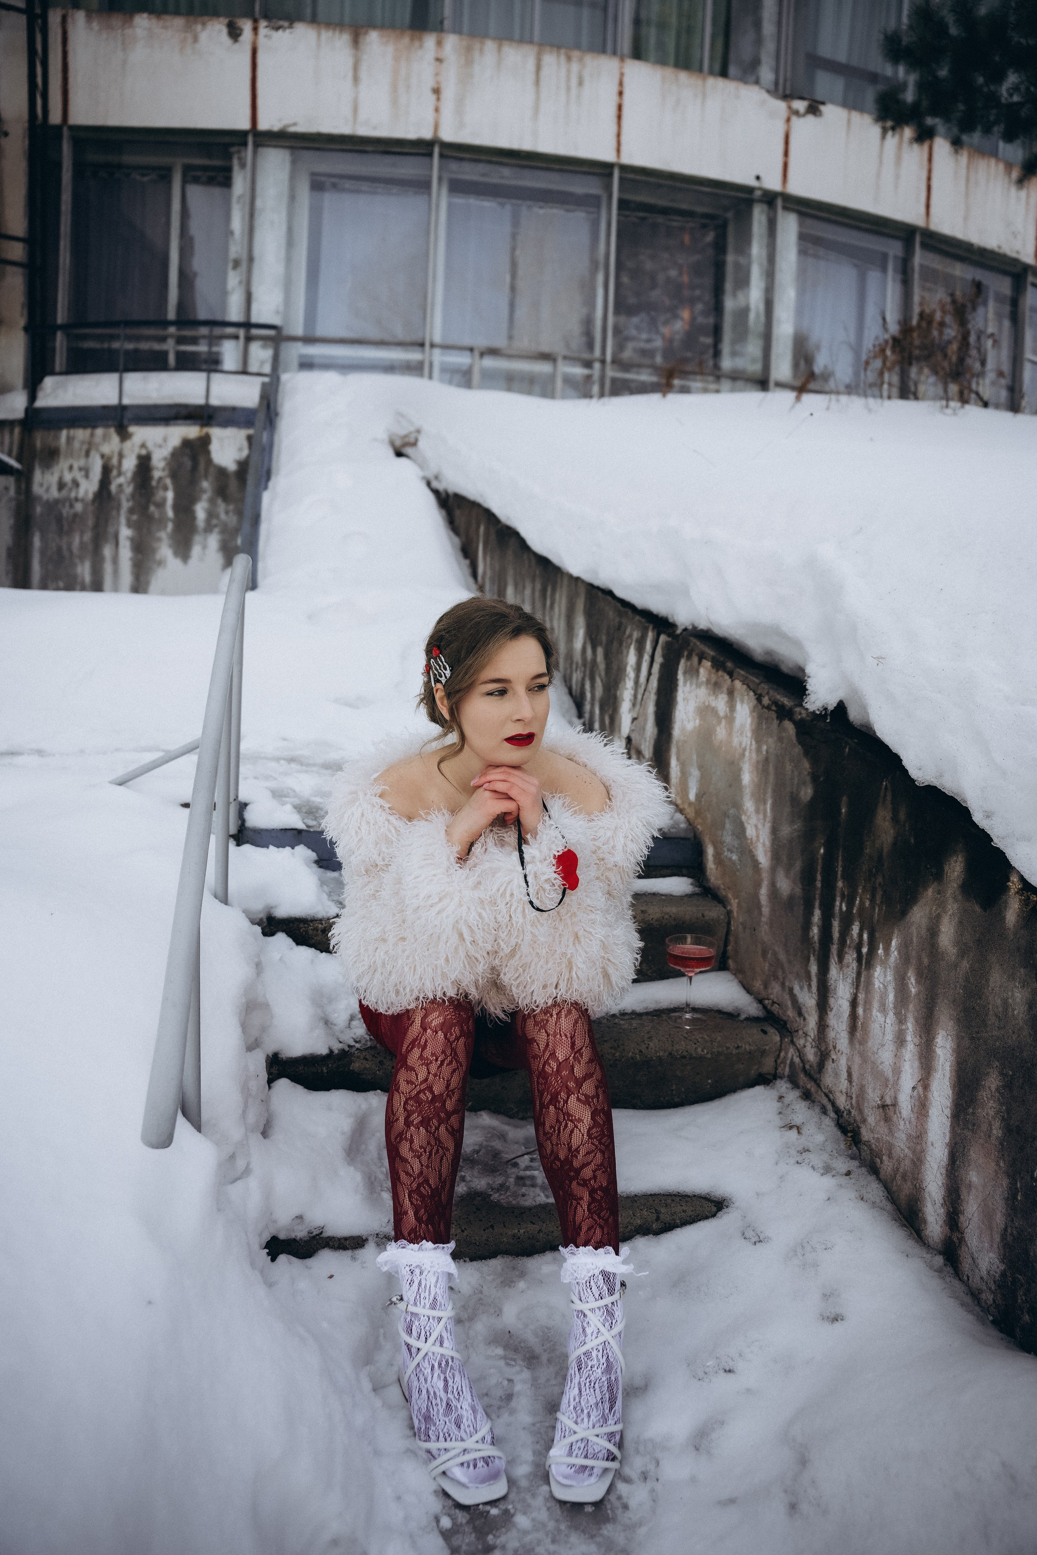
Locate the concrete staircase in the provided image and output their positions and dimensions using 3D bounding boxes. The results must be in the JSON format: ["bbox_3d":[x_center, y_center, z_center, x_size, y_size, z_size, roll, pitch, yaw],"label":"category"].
[{"bbox_3d":[-0.010,0.480,2.128,1.080,0.613,1.108,1,5,-11],"label":"concrete staircase"}]

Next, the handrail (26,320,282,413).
[{"bbox_3d":[-3.306,-3.718,9.400,2.280,0.780,0.400,3,5,5],"label":"handrail"}]

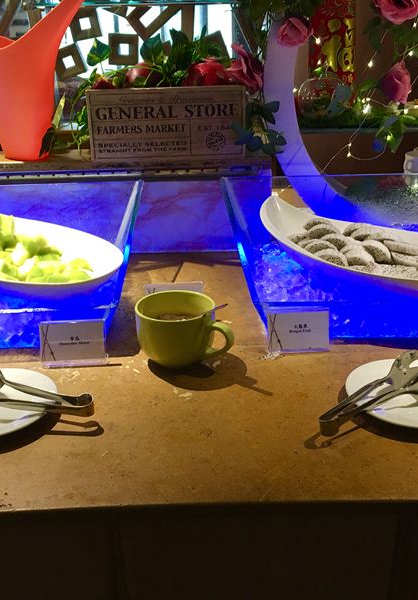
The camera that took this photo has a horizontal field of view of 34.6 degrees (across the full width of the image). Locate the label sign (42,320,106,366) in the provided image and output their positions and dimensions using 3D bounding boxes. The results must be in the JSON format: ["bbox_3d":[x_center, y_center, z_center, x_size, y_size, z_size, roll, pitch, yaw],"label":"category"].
[{"bbox_3d":[-0.191,0.062,0.953,0.091,0.056,0.036,-2,23,-3],"label":"label sign"}]

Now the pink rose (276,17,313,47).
[{"bbox_3d":[0.163,-0.506,1.263,0.067,0.062,0.066,1,23,6],"label":"pink rose"}]

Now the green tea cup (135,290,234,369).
[{"bbox_3d":[-0.033,0.045,0.954,0.139,0.080,0.110,7,24,17],"label":"green tea cup"}]

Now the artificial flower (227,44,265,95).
[{"bbox_3d":[0.079,-0.499,1.450,0.080,0.100,0.075,12,26,28],"label":"artificial flower"}]

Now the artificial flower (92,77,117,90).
[{"bbox_3d":[-0.214,-0.438,1.363,0.052,0.045,0.052,-1,23,0],"label":"artificial flower"}]

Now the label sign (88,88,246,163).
[{"bbox_3d":[-0.084,-0.356,1.362,0.312,0.142,0.020,-2,23,-1],"label":"label sign"}]

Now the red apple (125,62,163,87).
[{"bbox_3d":[-0.143,-0.495,1.490,0.080,0.070,0.080,-1,23,0],"label":"red apple"}]

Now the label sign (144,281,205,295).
[{"bbox_3d":[-0.055,0.007,1.062,0.090,0.061,0.030,-2,23,-3],"label":"label sign"}]

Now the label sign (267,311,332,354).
[{"bbox_3d":[0.132,0.045,0.981,0.090,0.056,0.036,-1,23,-1],"label":"label sign"}]

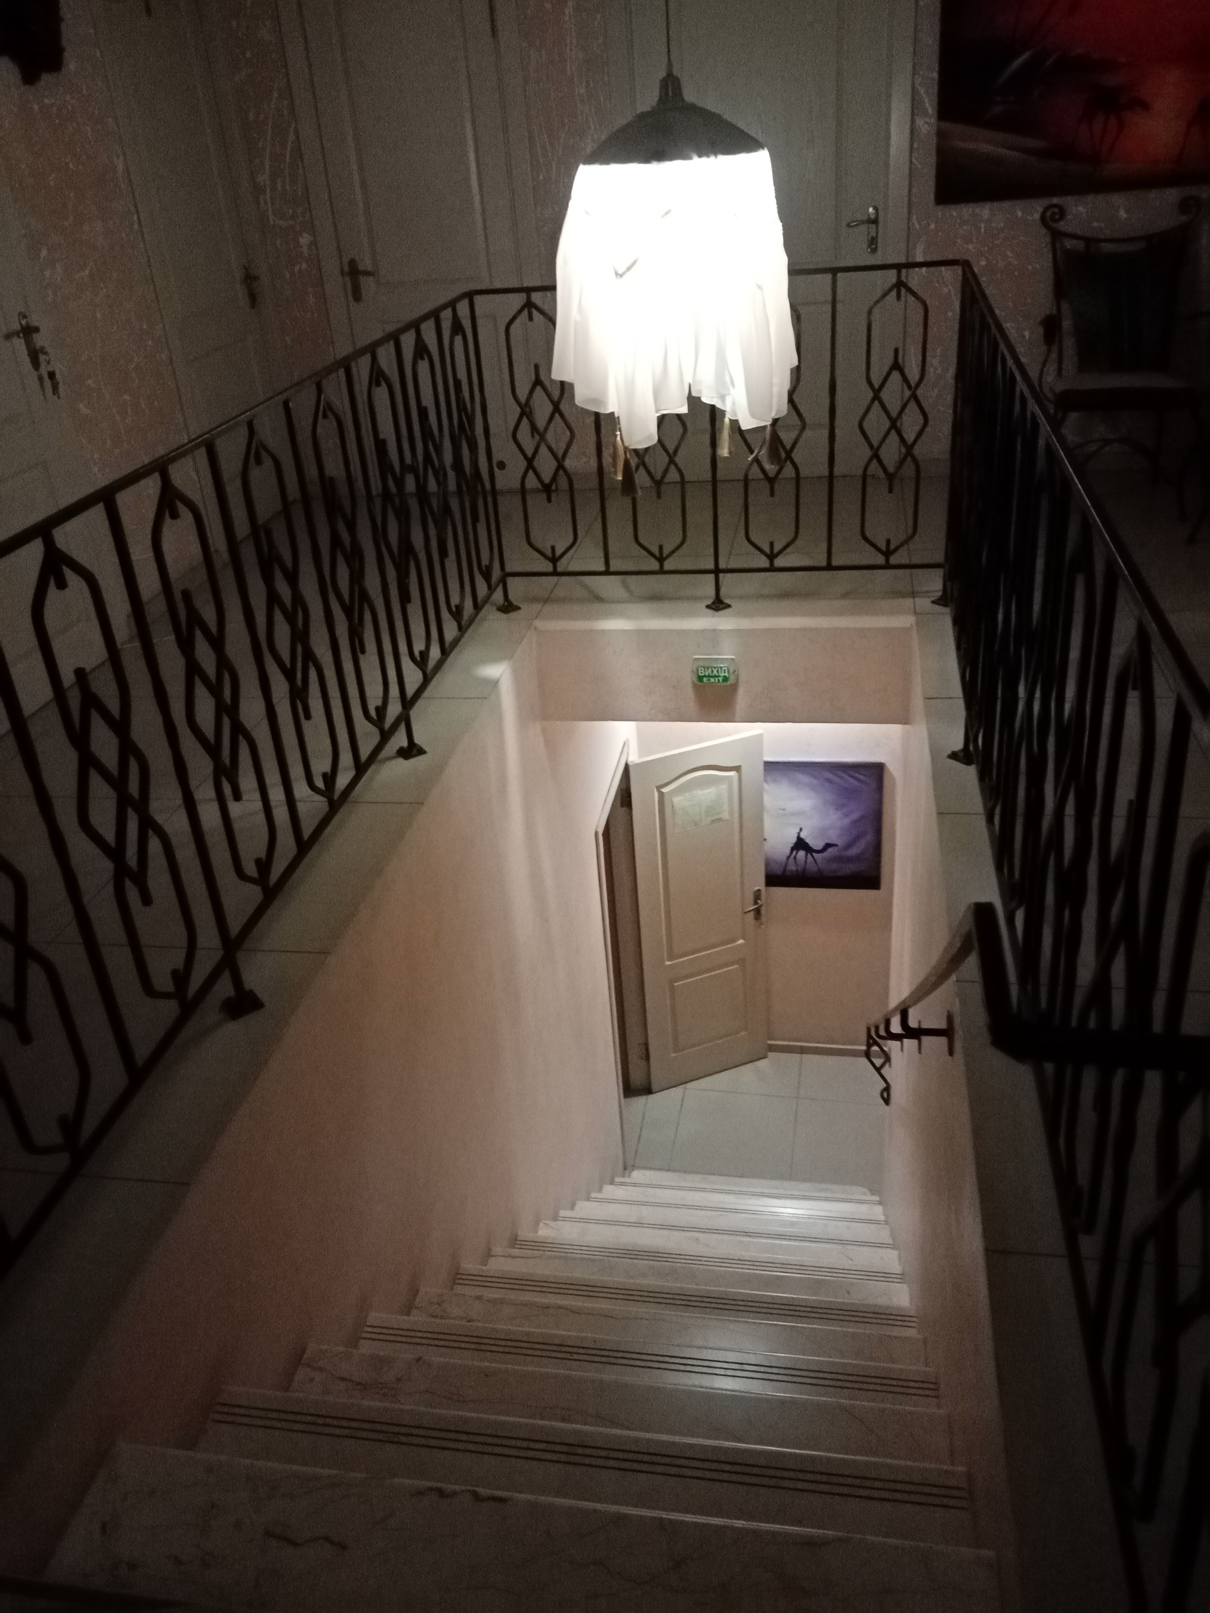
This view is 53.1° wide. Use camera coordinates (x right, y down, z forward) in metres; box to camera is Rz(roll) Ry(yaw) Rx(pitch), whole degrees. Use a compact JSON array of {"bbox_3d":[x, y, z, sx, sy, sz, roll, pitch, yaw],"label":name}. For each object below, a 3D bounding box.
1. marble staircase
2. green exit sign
[{"bbox_3d":[0.281,1.444,3.564,1.156,3.053,3.550,1,29,11],"label":"marble staircase"},{"bbox_3d":[0.342,-0.421,3.767,0.139,0.084,0.045,1,29,11],"label":"green exit sign"}]

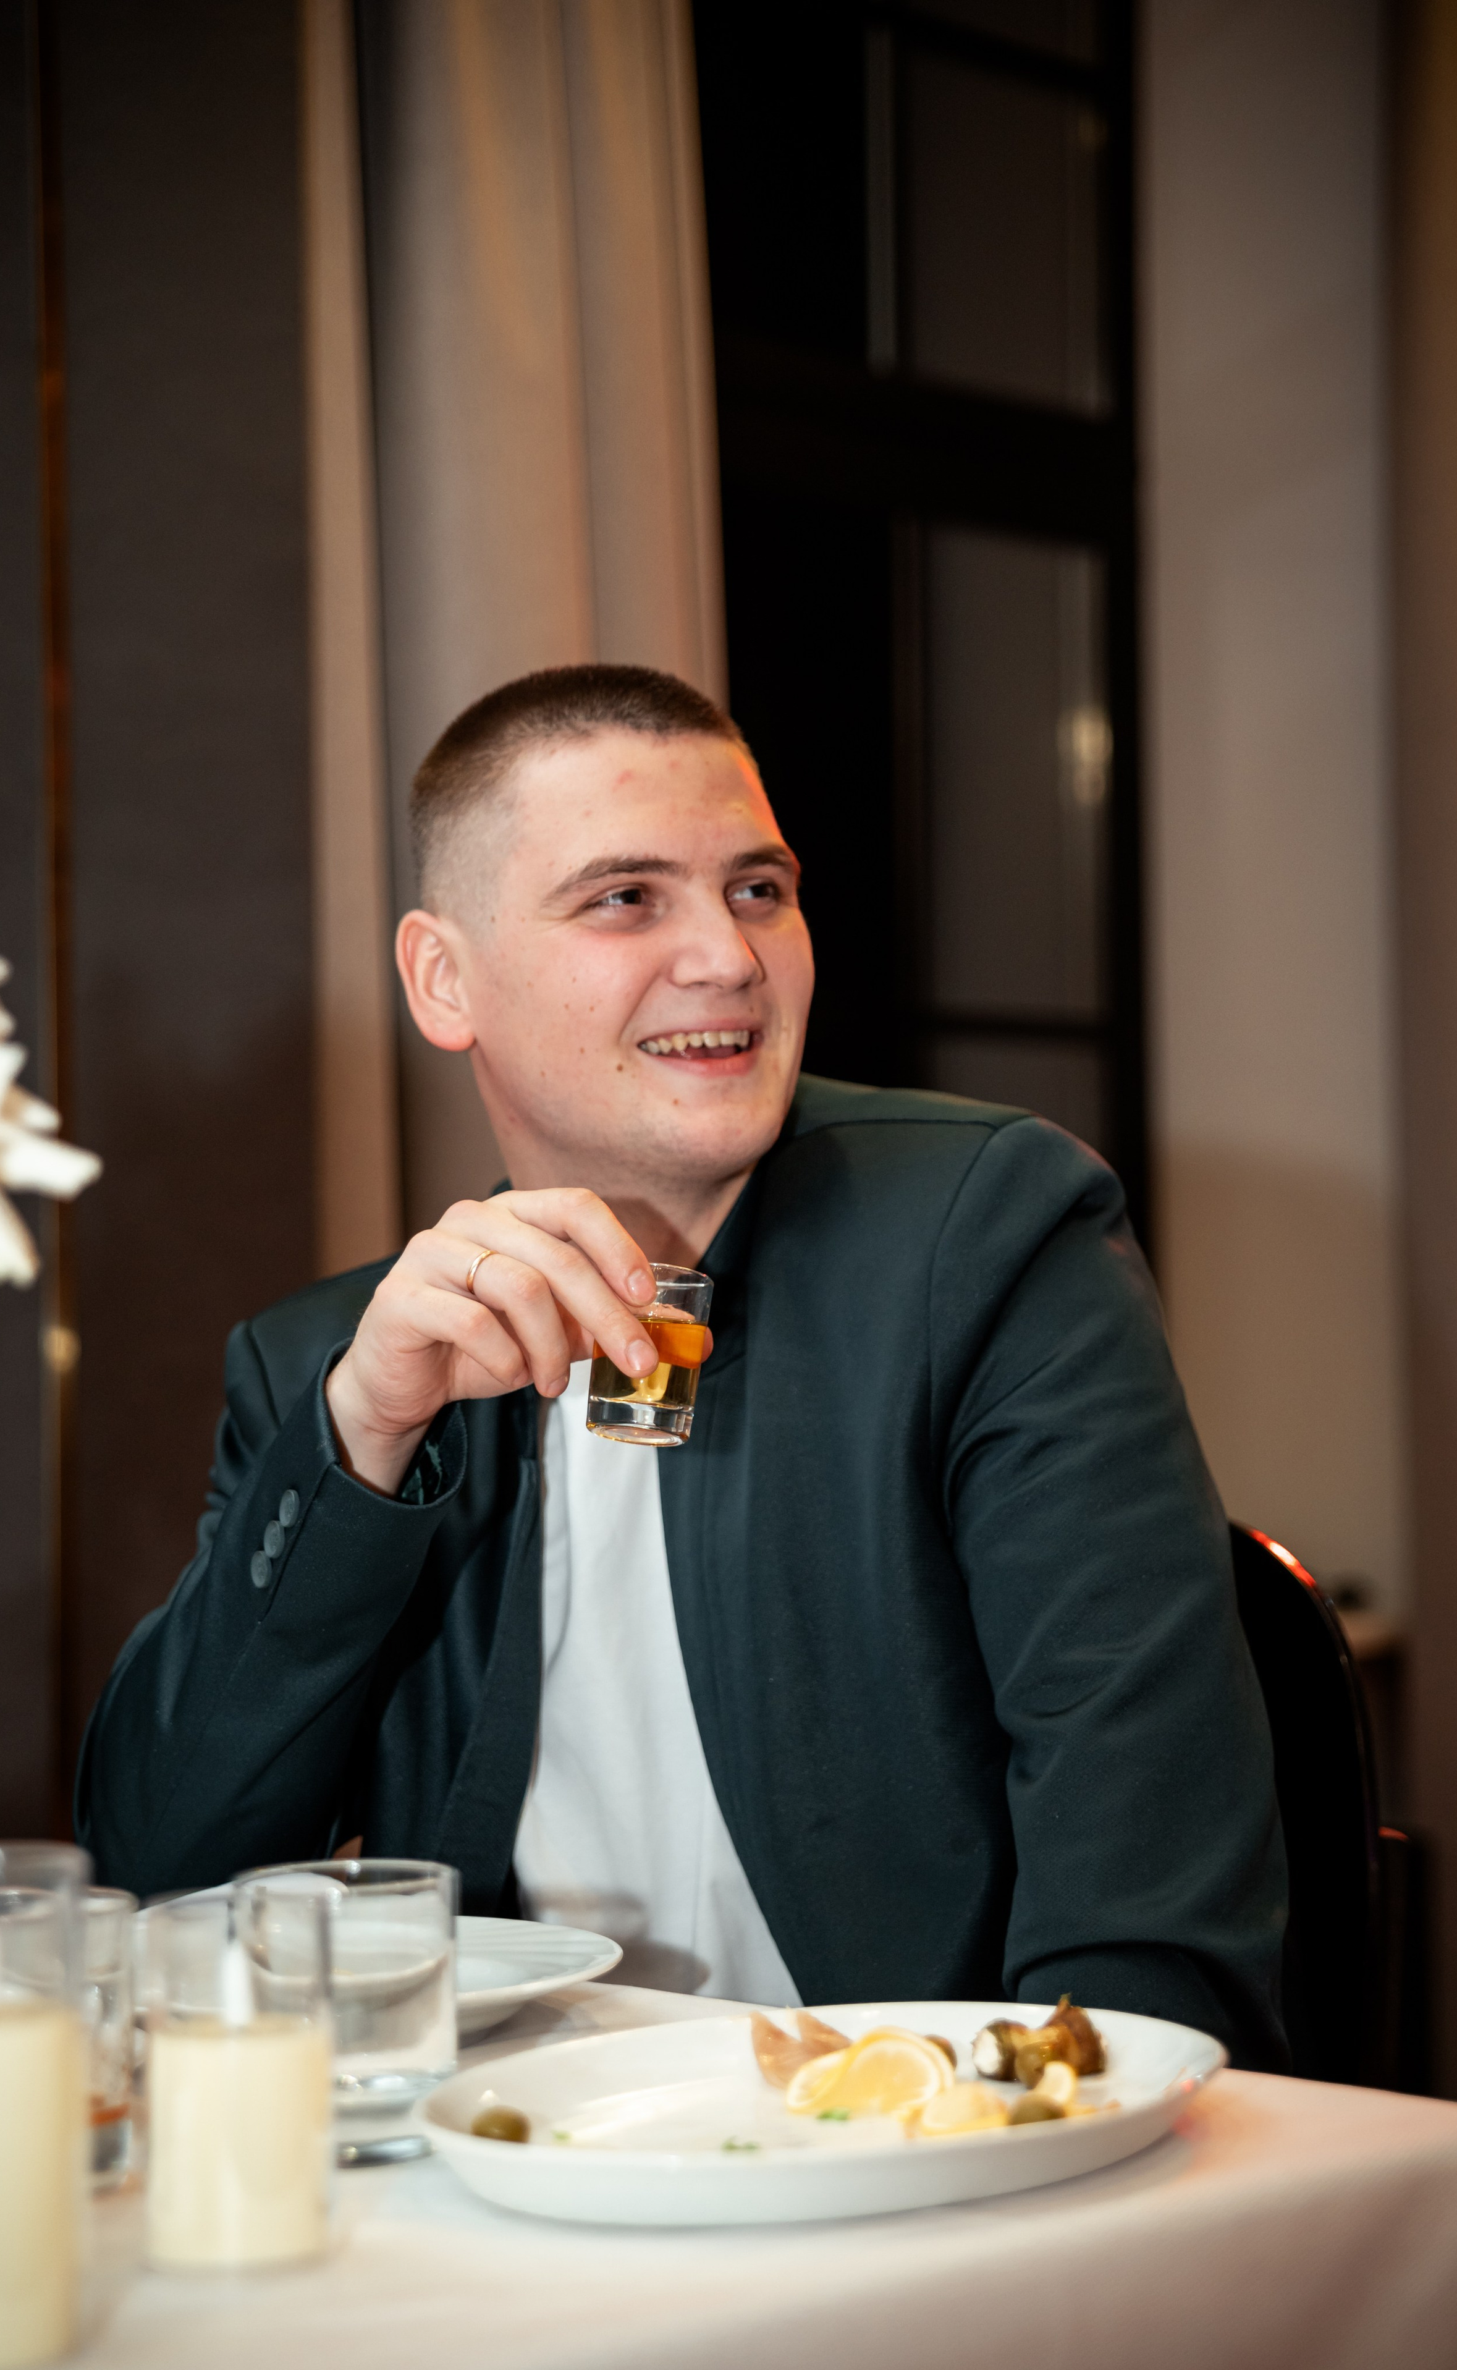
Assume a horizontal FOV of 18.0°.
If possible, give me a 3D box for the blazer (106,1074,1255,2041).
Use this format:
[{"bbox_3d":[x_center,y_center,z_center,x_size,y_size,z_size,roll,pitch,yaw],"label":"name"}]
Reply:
[{"bbox_3d":[-0.022,0.255,1.985,0.550,0.600,0.380,0,1,29],"label":"blazer"}]

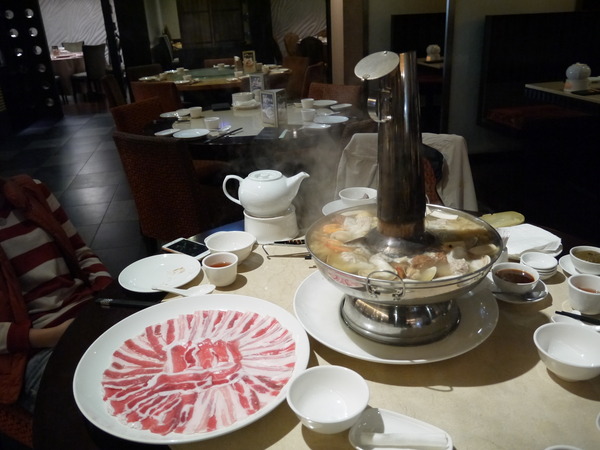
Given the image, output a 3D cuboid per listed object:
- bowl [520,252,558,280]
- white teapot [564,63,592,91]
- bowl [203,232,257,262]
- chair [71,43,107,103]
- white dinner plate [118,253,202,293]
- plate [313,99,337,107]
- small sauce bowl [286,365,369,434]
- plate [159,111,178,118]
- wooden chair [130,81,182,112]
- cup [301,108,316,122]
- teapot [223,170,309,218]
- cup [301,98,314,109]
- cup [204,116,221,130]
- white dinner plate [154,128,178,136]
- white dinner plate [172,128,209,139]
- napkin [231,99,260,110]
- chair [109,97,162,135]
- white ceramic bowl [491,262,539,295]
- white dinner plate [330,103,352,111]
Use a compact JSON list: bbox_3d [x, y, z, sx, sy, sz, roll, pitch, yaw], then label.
[{"bbox_3d":[0.509,0.090,1.038,0.074,0.036,0.074,-3,23,1],"label":"bowl"},{"bbox_3d":[1.578,-0.843,2.729,0.144,0.152,0.213,10,26,27],"label":"white teapot"},{"bbox_3d":[-0.164,0.062,1.168,0.121,0.052,0.121,-3,23,0],"label":"bowl"},{"bbox_3d":[-3.514,-2.478,7.995,0.490,0.880,0.440,8,26,25],"label":"chair"},{"bbox_3d":[-0.297,0.109,1.040,0.173,0.021,0.173,-2,23,1],"label":"white dinner plate"},{"bbox_3d":[0.142,-0.738,2.990,0.173,0.021,0.173,-2,23,1],"label":"plate"},{"bbox_3d":[0.038,0.244,0.658,0.112,0.048,0.112,-2,23,1],"label":"small sauce bowl"},{"bbox_3d":[-0.743,-0.643,2.875,0.168,0.021,0.168,-3,23,0],"label":"plate"},{"bbox_3d":[-1.055,-0.863,4.294,0.460,0.833,0.540,9,26,26],"label":"wooden chair"},{"bbox_3d":[0.046,-0.581,2.582,0.076,0.055,0.076,-2,23,0],"label":"cup"},{"bbox_3d":[-0.088,-0.079,1.270,0.228,0.102,0.135,-3,23,0],"label":"teapot"},{"bbox_3d":[0.048,-0.720,2.906,0.076,0.055,0.076,-2,23,0],"label":"cup"},{"bbox_3d":[-0.453,-0.525,2.523,0.075,0.053,0.075,-3,23,0],"label":"cup"},{"bbox_3d":[-0.691,-0.481,2.546,0.132,0.018,0.132,-3,23,0],"label":"white dinner plate"},{"bbox_3d":[-0.547,-0.457,2.466,0.183,0.021,0.183,-3,23,0],"label":"white dinner plate"},{"bbox_3d":[-0.336,-0.747,2.995,0.157,0.051,0.132,-2,23,0],"label":"napkin"},{"bbox_3d":[-0.750,-0.336,3.024,0.540,0.830,0.460,8,25,23],"label":"chair"},{"bbox_3d":[0.411,0.107,0.930,0.087,0.038,0.087,-2,23,1],"label":"white ceramic bowl"},{"bbox_3d":[0.244,-0.689,2.858,0.137,0.022,0.132,-2,23,1],"label":"white dinner plate"}]

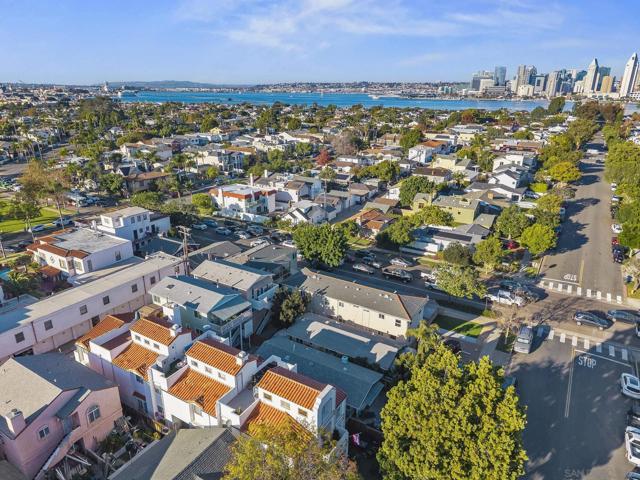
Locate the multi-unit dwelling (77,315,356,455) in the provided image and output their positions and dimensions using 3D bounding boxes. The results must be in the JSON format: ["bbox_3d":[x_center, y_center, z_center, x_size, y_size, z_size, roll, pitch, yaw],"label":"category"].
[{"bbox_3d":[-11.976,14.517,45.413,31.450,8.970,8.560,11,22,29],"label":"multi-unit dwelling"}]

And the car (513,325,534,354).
[{"bbox_3d":[29.823,14.528,64.717,1.920,1.760,4.850,12,22,29],"label":"car"}]

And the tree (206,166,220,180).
[{"bbox_3d":[-39.558,-24.497,164.129,4.300,4.655,4.300,0,19,0],"label":"tree"}]

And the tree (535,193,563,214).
[{"bbox_3d":[61.886,-9.368,120.368,7.600,7.000,7.600,11,22,29],"label":"tree"}]

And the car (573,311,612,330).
[{"bbox_3d":[40.982,12.120,66.696,4.700,1.480,1.830,11,22,29],"label":"car"}]

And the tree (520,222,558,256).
[{"bbox_3d":[45.711,-0.166,92.850,7.600,7.600,7.600,11,22,29],"label":"tree"}]

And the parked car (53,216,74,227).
[{"bbox_3d":[-64.609,-4.637,111.974,1.900,1.650,4.700,11,22,29],"label":"parked car"}]

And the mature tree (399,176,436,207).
[{"bbox_3d":[30.785,-14.946,138.316,10.923,9.609,10.923,12,22,29],"label":"mature tree"}]

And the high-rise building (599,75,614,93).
[{"bbox_3d":[1294.902,-686.444,2001.909,35.000,80.000,30.000,0,19,0],"label":"high-rise building"}]

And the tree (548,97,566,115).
[{"bbox_3d":[291.662,-165.088,547.546,20.000,22.000,20.000,11,22,29],"label":"tree"}]

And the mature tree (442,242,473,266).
[{"bbox_3d":[26.665,2.818,85.460,5.200,5.350,5.200,6,20,17],"label":"mature tree"}]

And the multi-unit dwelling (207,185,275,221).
[{"bbox_3d":[-21.713,-11.029,125.475,13.300,6.800,13.000,11,22,29],"label":"multi-unit dwelling"}]

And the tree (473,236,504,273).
[{"bbox_3d":[31.713,2.987,82.807,5.600,6.887,5.600,0,19,0],"label":"tree"}]

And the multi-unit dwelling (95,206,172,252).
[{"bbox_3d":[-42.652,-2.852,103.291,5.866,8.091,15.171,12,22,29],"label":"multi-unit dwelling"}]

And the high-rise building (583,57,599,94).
[{"bbox_3d":[998.129,-589.841,1629.985,34.000,136.000,34.000,-15,24,-38],"label":"high-rise building"}]

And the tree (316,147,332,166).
[{"bbox_3d":[1.985,-35.200,191.195,6.300,7.928,6.300,0,19,0],"label":"tree"}]

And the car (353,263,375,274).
[{"bbox_3d":[8.355,5.160,84.209,4.500,1.450,1.800,10,21,26],"label":"car"}]

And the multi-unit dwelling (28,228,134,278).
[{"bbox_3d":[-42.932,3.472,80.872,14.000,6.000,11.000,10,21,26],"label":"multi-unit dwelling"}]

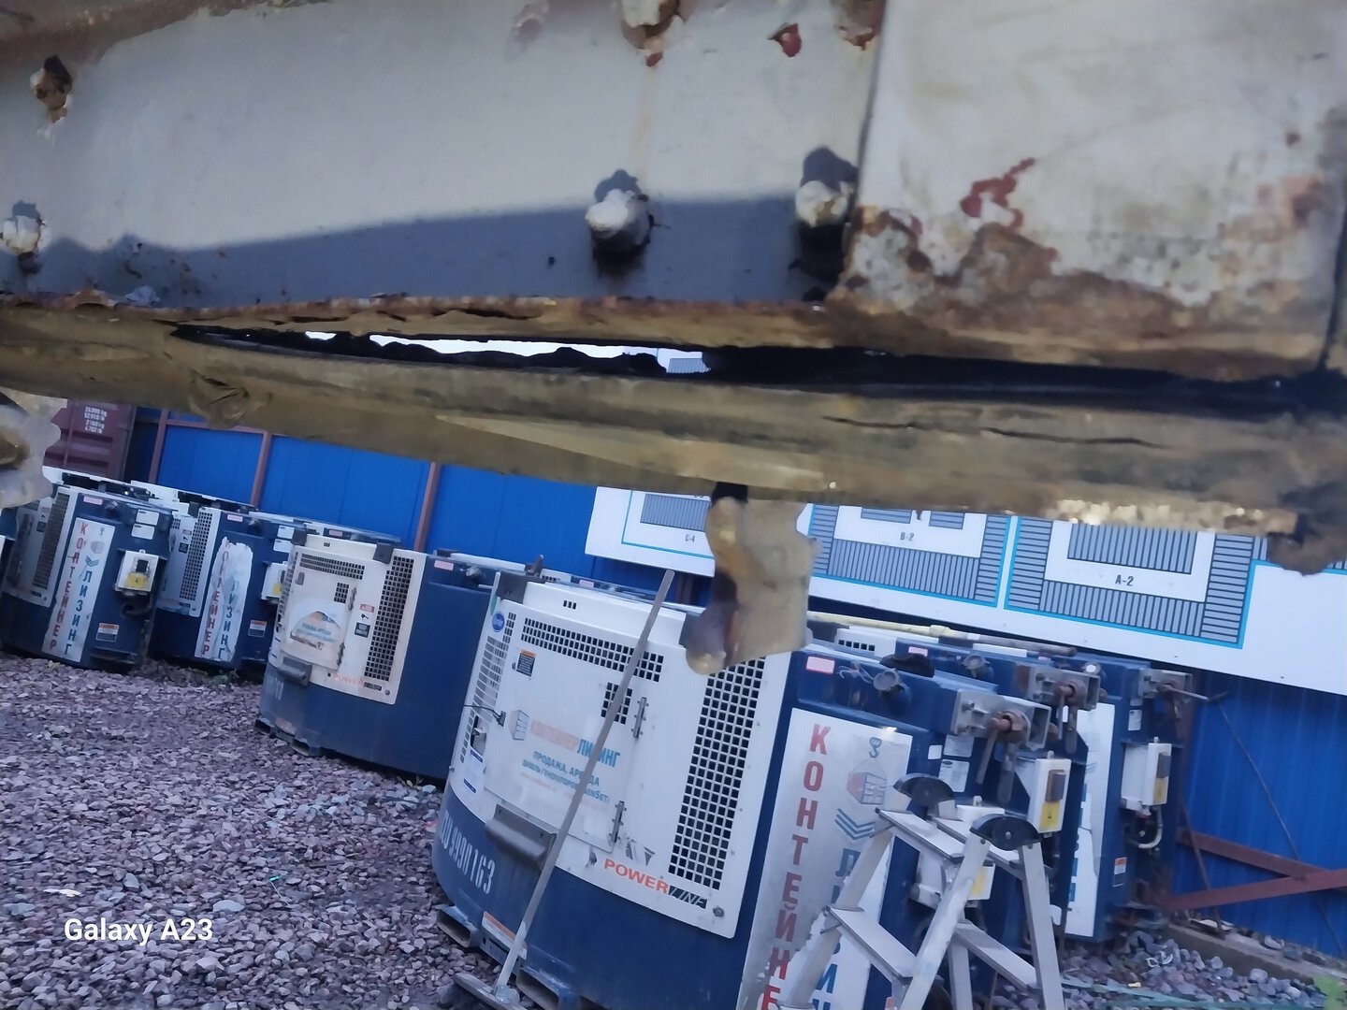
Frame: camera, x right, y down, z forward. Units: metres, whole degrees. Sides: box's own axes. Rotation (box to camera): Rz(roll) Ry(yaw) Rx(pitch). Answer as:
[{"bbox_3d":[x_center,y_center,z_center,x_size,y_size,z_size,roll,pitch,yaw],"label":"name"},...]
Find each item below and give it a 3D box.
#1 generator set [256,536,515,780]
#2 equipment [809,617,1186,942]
[{"bbox_3d":[-1.691,0.731,5.427,2.412,1.098,0.672,7,-6,45],"label":"generator set"},{"bbox_3d":[1.227,1.267,5.333,0.950,1.260,2.330,12,-5,-43],"label":"equipment"}]

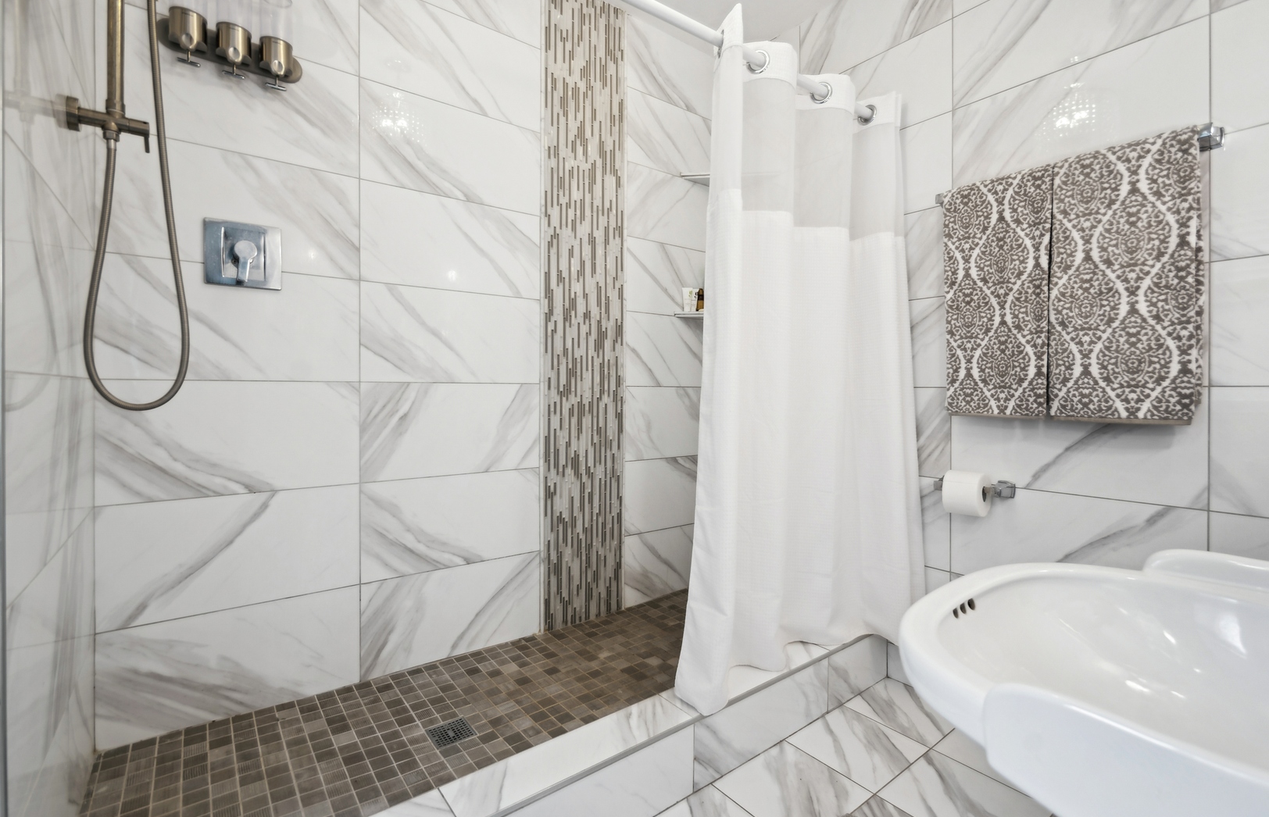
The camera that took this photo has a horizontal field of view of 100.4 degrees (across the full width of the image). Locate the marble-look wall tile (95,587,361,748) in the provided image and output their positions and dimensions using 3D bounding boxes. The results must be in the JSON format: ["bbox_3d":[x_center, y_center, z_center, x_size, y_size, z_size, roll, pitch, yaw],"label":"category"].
[{"bbox_3d":[-1.065,0.694,1.439,0.565,0.291,0.010,-1,1,-39],"label":"marble-look wall tile"}]

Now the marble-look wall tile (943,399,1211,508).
[{"bbox_3d":[1.258,0.093,1.556,0.010,0.309,0.592,-1,1,-39],"label":"marble-look wall tile"}]

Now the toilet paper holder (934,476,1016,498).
[{"bbox_3d":[1.085,0.254,1.703,0.073,0.055,0.215,-1,1,-39],"label":"toilet paper holder"}]

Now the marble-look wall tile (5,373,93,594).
[{"bbox_3d":[-1.053,0.097,0.967,0.010,0.309,0.700,-1,1,-39],"label":"marble-look wall tile"}]

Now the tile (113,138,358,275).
[{"bbox_3d":[-1.081,-0.543,1.457,0.576,0.311,0.012,-1,1,-35],"label":"tile"}]

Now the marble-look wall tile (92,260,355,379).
[{"bbox_3d":[-1.062,-0.229,1.438,0.565,0.309,0.010,-1,1,-39],"label":"marble-look wall tile"}]

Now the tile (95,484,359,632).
[{"bbox_3d":[-1.081,0.390,1.457,0.576,0.309,0.012,-1,1,-35],"label":"tile"}]

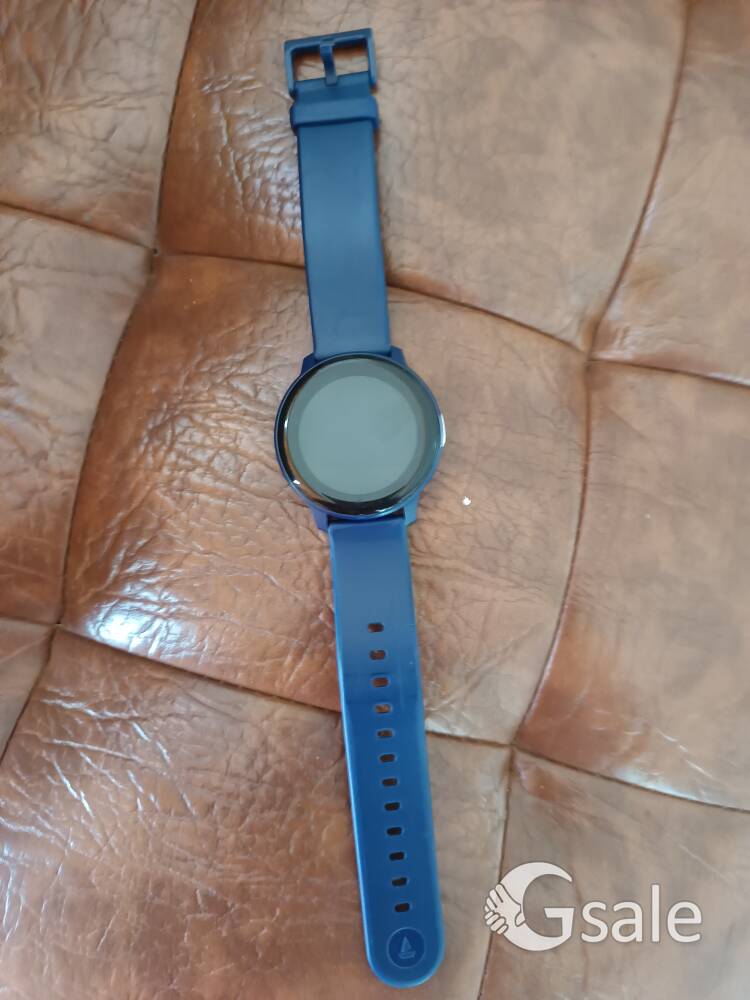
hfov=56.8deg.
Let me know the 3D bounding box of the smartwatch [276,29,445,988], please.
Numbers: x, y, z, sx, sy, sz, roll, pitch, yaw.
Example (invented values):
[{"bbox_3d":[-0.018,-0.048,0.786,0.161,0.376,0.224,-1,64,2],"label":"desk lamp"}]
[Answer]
[{"bbox_3d":[-0.002,-0.002,0.195,0.045,0.018,0.267,-5,87,0],"label":"smartwatch"}]

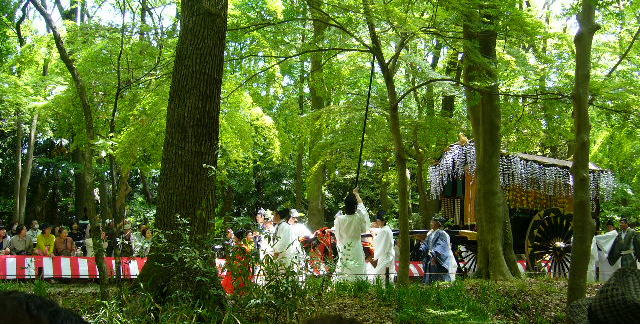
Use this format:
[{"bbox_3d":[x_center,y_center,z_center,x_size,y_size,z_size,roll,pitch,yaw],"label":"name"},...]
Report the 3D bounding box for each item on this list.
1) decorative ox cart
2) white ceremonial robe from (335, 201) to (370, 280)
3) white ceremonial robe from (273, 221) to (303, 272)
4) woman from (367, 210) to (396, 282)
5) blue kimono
[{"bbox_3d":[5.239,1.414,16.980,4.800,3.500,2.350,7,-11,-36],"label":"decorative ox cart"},{"bbox_3d":[0.638,1.590,12.700,0.680,1.560,0.500,2,-9,-8],"label":"white ceremonial robe"},{"bbox_3d":[-0.693,1.887,13.800,0.600,1.260,0.520,-1,-4,12],"label":"white ceremonial robe"},{"bbox_3d":[1.372,1.898,14.200,0.600,1.680,0.520,-1,-4,17],"label":"woman"},{"bbox_3d":[2.676,2.173,14.800,0.680,1.300,0.600,2,-4,-22],"label":"blue kimono"}]

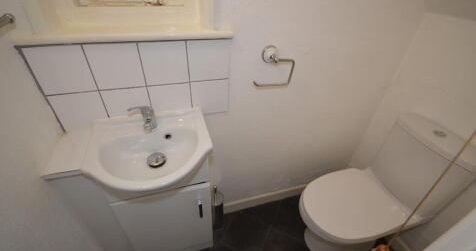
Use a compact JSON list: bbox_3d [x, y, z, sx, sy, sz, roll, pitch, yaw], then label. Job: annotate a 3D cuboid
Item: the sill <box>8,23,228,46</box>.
[{"bbox_3d":[-0.332,-0.310,0.665,0.615,0.026,0.154,-9,36,-15],"label":"sill"}]

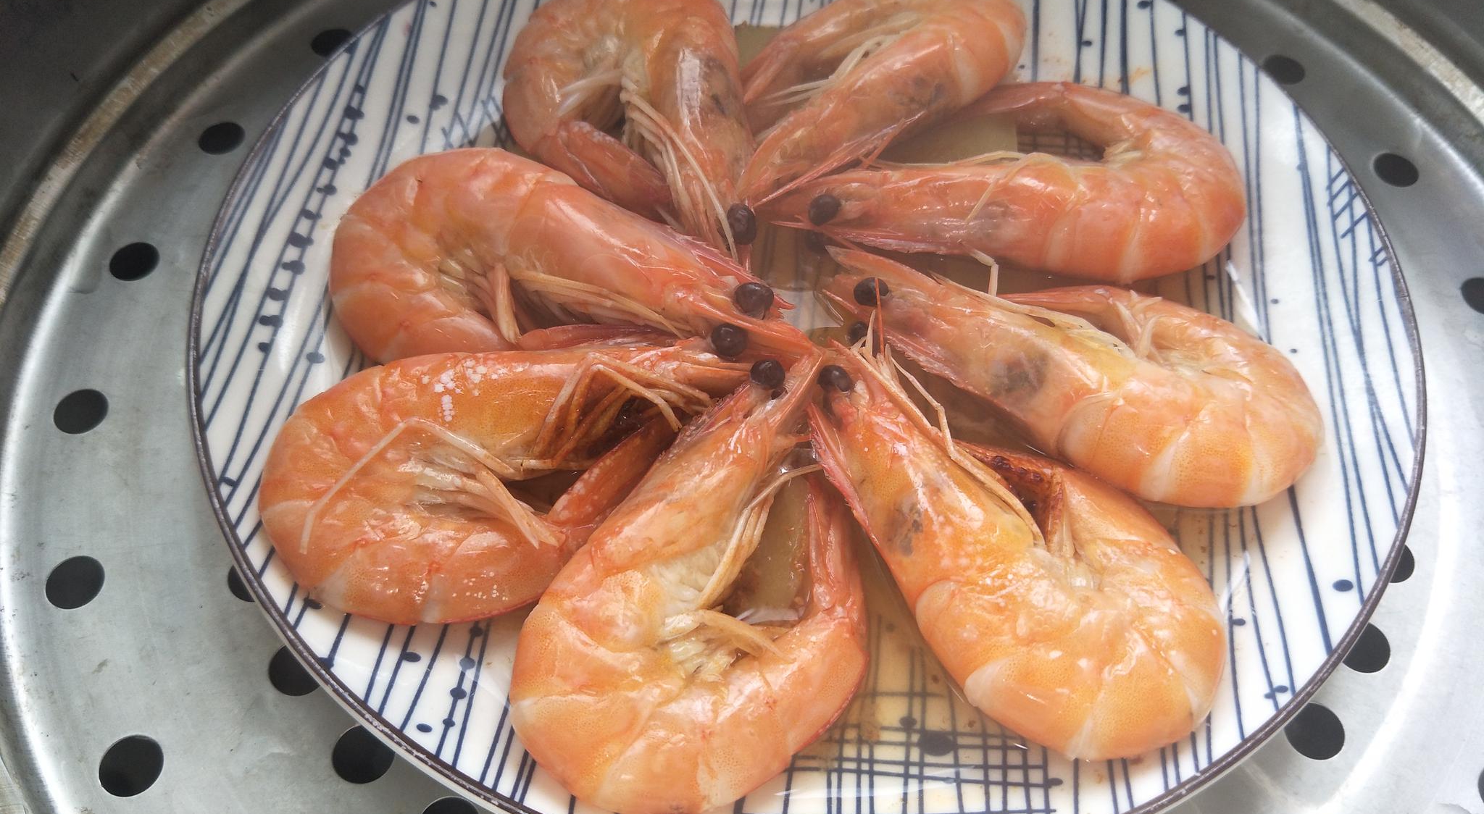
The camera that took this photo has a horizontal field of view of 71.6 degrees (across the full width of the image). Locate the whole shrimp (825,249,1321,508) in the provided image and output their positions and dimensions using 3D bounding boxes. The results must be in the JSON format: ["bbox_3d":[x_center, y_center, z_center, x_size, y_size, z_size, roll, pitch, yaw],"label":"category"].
[{"bbox_3d":[0.054,-0.010,0.180,0.089,0.020,0.038,27,61,15],"label":"whole shrimp"}]

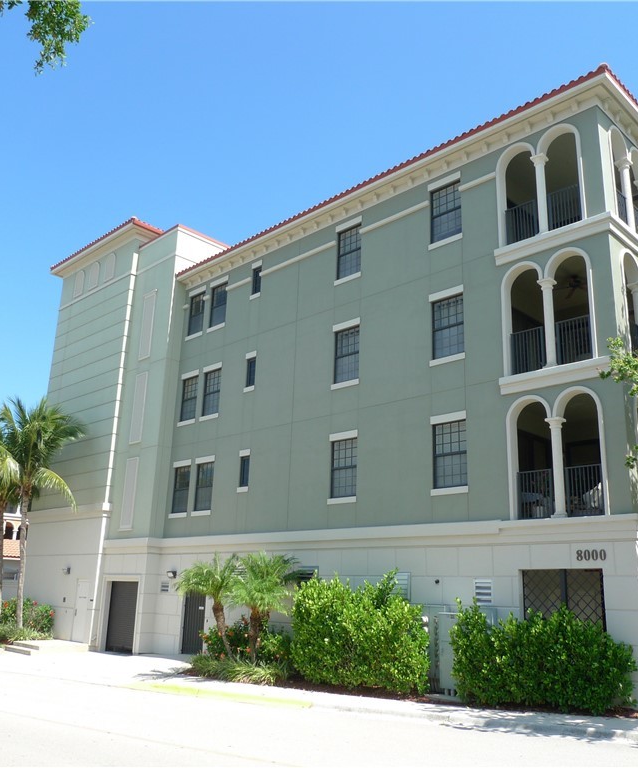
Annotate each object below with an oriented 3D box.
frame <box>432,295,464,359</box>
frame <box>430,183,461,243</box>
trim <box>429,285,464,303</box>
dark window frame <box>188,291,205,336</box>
[{"bbox_3d":[3.290,-1.423,17.986,0.930,1.580,0.130,-14,-23,43],"label":"frame"},{"bbox_3d":[3.361,-4.528,18.815,0.946,1.628,0.100,-14,-23,43],"label":"frame"},{"bbox_3d":[3.279,-2.281,18.140,1.046,0.189,0.100,-14,-23,43],"label":"trim"},{"bbox_3d":[-4.543,-2.579,26.554,0.900,1.580,0.130,-14,-23,43],"label":"dark window frame"}]

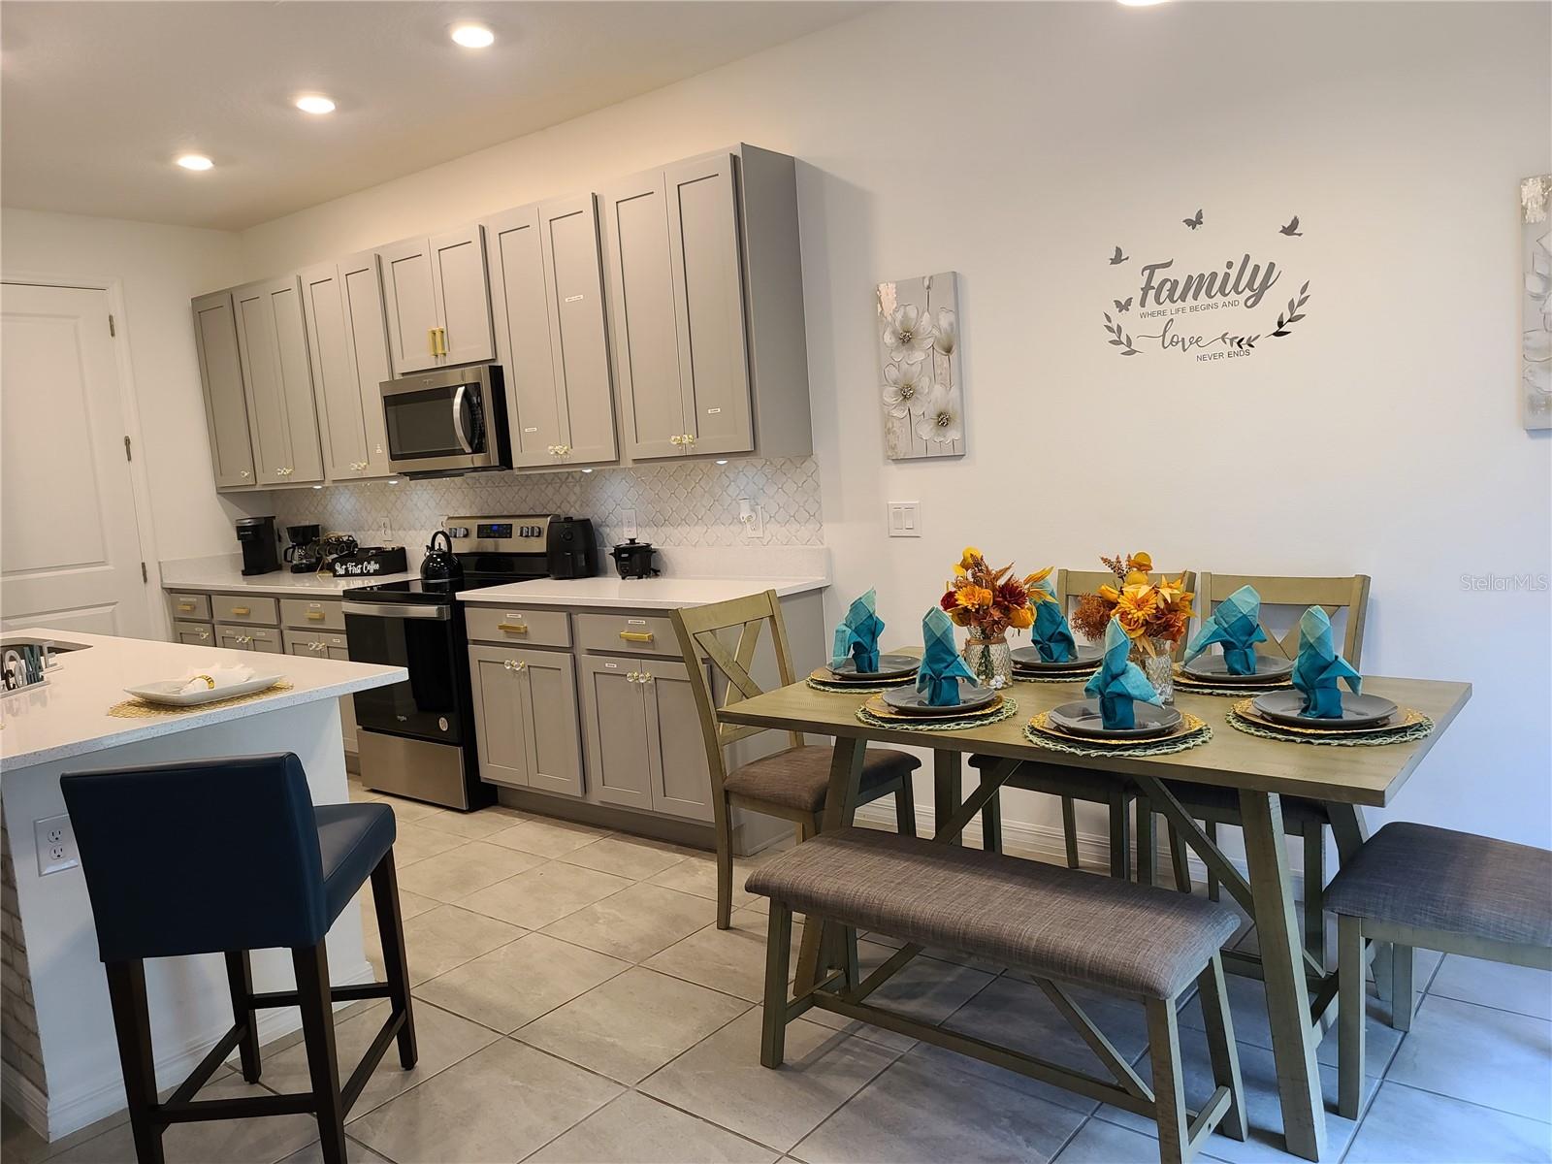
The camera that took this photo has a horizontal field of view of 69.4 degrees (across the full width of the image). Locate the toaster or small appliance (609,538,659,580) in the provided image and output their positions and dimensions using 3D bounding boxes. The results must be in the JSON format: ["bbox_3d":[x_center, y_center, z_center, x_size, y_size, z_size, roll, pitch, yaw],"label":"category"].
[{"bbox_3d":[-0.596,-0.102,4.703,0.195,0.172,0.160,-1,7,25],"label":"toaster or small appliance"}]

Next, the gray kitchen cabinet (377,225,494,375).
[{"bbox_3d":[-1.374,-1.235,5.021,0.755,0.590,0.335,1,8,38],"label":"gray kitchen cabinet"}]

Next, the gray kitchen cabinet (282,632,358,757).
[{"bbox_3d":[-1.957,0.484,5.604,0.660,0.590,0.630,1,8,37],"label":"gray kitchen cabinet"}]

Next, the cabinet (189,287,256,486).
[{"bbox_3d":[-2.948,-1.048,6.309,0.490,1.060,0.335,1,8,38],"label":"cabinet"}]

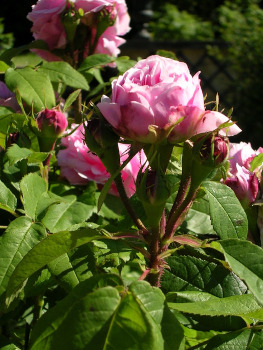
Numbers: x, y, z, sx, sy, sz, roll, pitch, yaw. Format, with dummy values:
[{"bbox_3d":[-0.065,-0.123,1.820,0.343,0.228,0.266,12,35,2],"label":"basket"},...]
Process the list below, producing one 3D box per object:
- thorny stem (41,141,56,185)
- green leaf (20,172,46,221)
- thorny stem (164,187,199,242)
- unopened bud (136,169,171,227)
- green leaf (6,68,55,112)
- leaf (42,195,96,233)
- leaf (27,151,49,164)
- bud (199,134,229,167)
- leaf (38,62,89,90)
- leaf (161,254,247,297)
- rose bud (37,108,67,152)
[{"bbox_3d":[-0.062,-0.009,0.510,0.006,0.034,0.006,13,9,-2],"label":"thorny stem"},{"bbox_3d":[-0.064,0.014,0.440,0.019,0.008,0.036,4,51,-4],"label":"green leaf"},{"bbox_3d":[0.029,0.023,0.395,0.008,0.037,0.008,29,7,0],"label":"thorny stem"},{"bbox_3d":[0.013,0.013,0.385,0.019,0.033,0.019,0,14,0],"label":"unopened bud"},{"bbox_3d":[-0.081,-0.068,0.540,0.030,0.007,0.044,-24,58,-24],"label":"green leaf"},{"bbox_3d":[-0.041,0.025,0.440,0.030,0.008,0.037,26,46,23],"label":"leaf"},{"bbox_3d":[-0.069,-0.013,0.500,0.017,0.005,0.011,-7,53,-5],"label":"leaf"},{"bbox_3d":[0.052,-0.015,0.430,0.018,0.020,0.018,24,9,-4],"label":"bud"},{"bbox_3d":[-0.056,-0.081,0.560,0.042,0.007,0.026,23,44,12],"label":"leaf"},{"bbox_3d":[0.043,0.063,0.410,0.057,0.009,0.037,23,47,19],"label":"leaf"},{"bbox_3d":[-0.054,-0.030,0.460,0.021,0.030,0.021,3,12,0],"label":"rose bud"}]

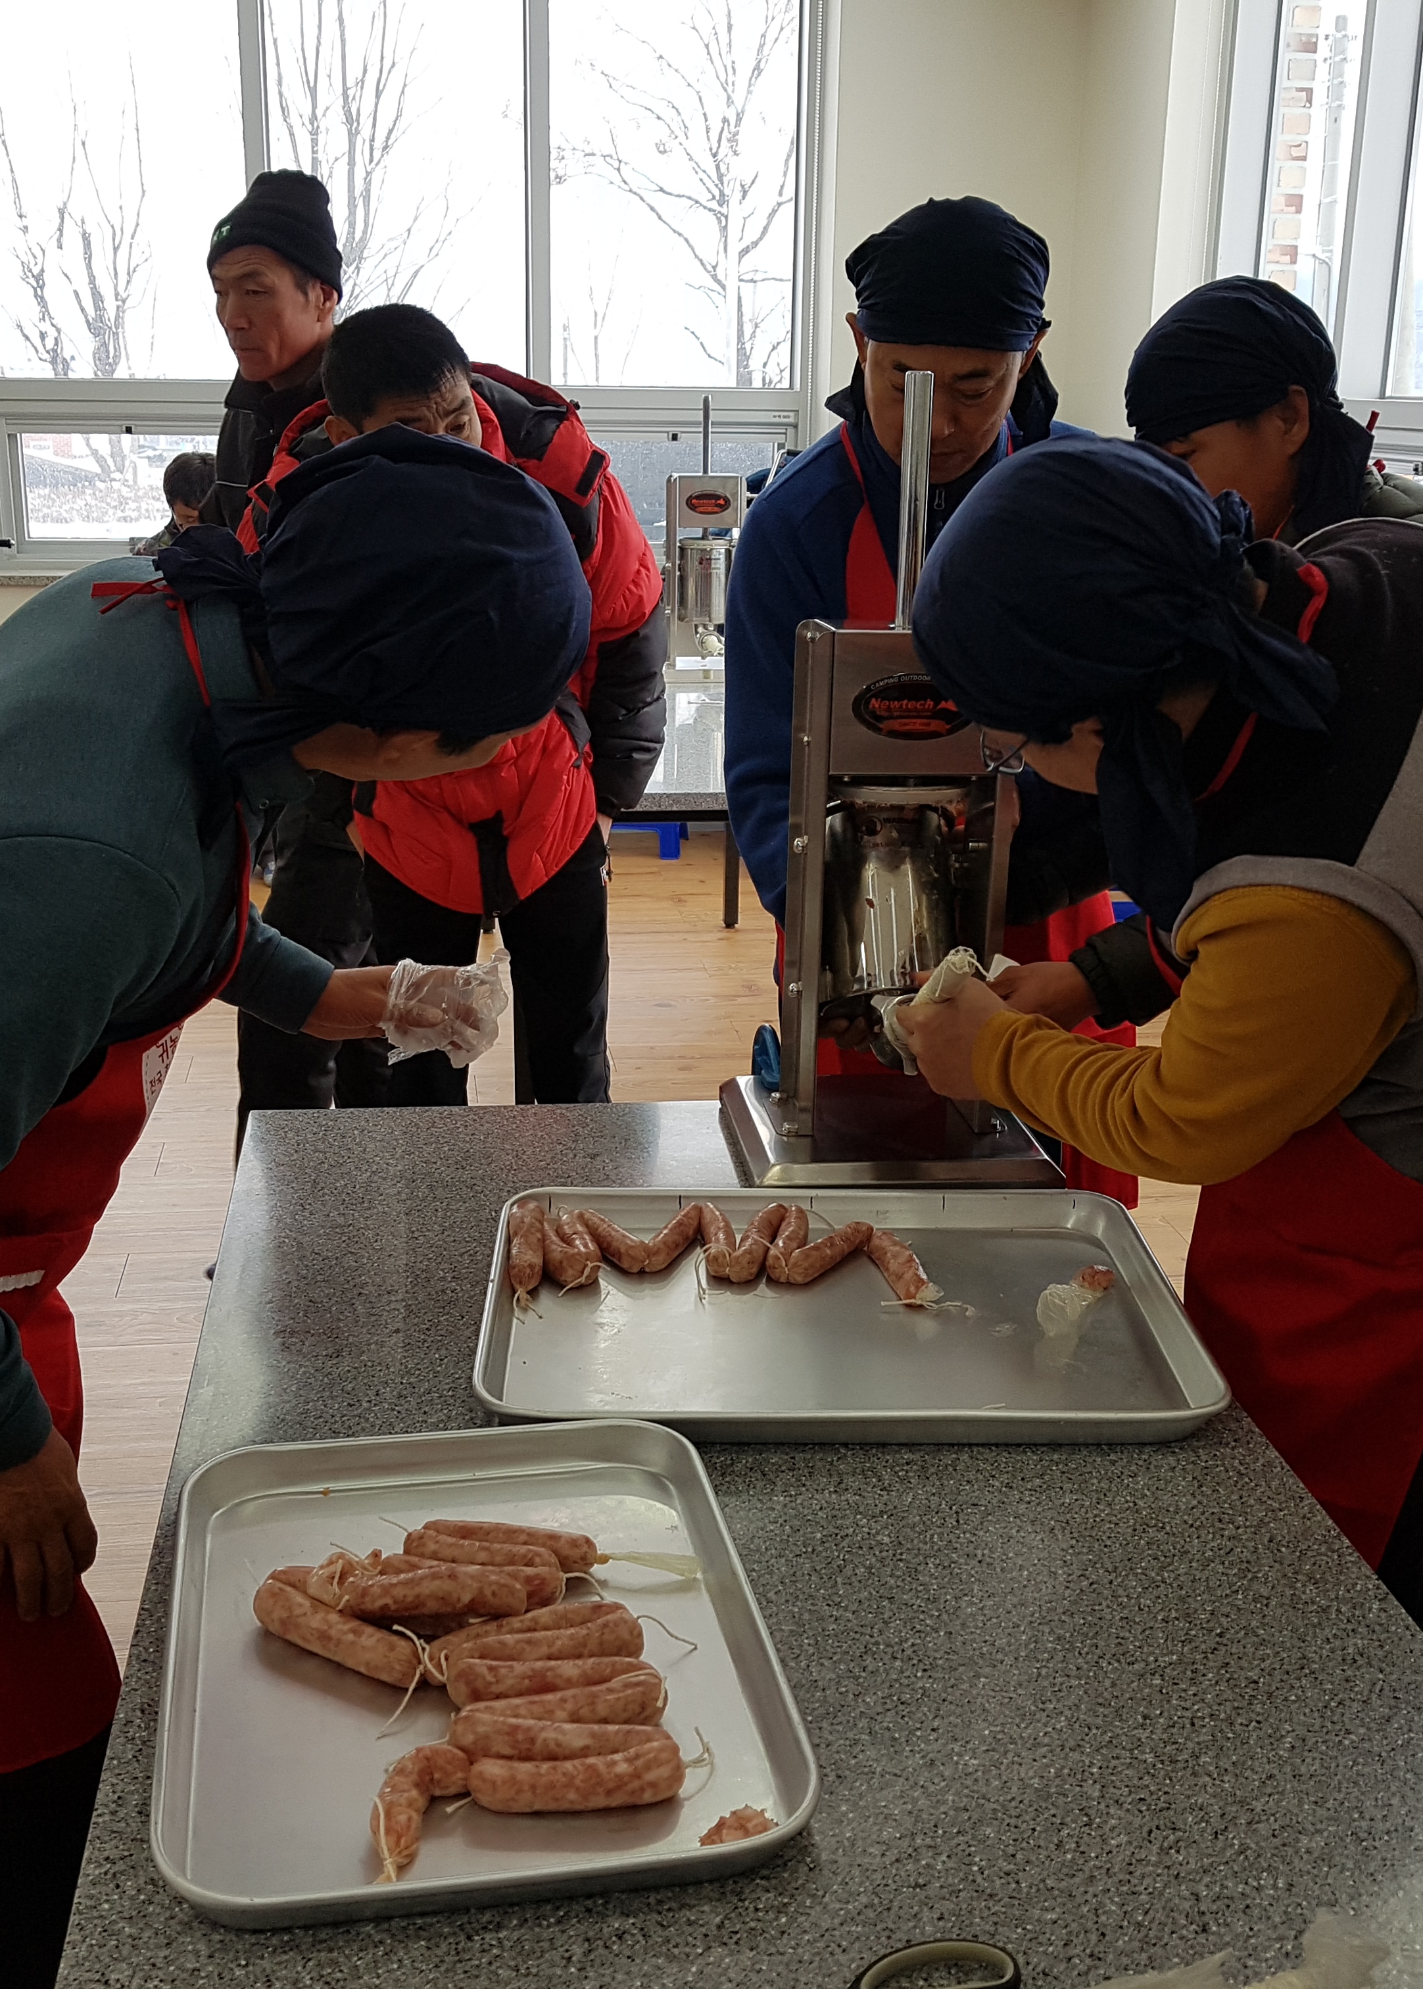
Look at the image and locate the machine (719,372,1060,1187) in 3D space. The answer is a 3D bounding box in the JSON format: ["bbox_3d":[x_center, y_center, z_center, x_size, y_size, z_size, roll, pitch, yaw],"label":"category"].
[{"bbox_3d":[0.189,-0.214,2.015,0.315,0.785,0.230,0,17,-4],"label":"machine"}]

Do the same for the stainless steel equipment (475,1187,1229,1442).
[{"bbox_3d":[0.102,0.269,1.715,0.588,0.032,0.447,1,17,-2],"label":"stainless steel equipment"}]

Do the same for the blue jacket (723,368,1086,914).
[{"bbox_3d":[0.227,-0.373,2.278,0.510,0.650,0.360,-1,17,-8],"label":"blue jacket"}]

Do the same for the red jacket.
[{"bbox_3d":[-0.331,-0.440,2.595,0.570,0.730,0.420,-3,17,-13],"label":"red jacket"}]

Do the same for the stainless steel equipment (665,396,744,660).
[{"bbox_3d":[0.017,-1.227,5.404,0.305,0.731,0.230,-1,17,-8],"label":"stainless steel equipment"}]

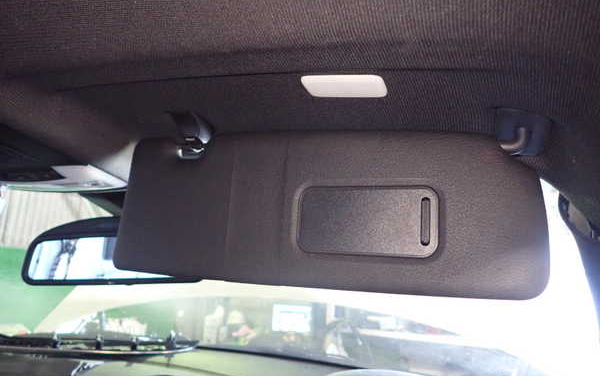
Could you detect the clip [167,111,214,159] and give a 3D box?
[{"bbox_3d":[-0.123,-0.059,0.485,0.040,0.046,0.037,-1,-10,15],"label":"clip"}]

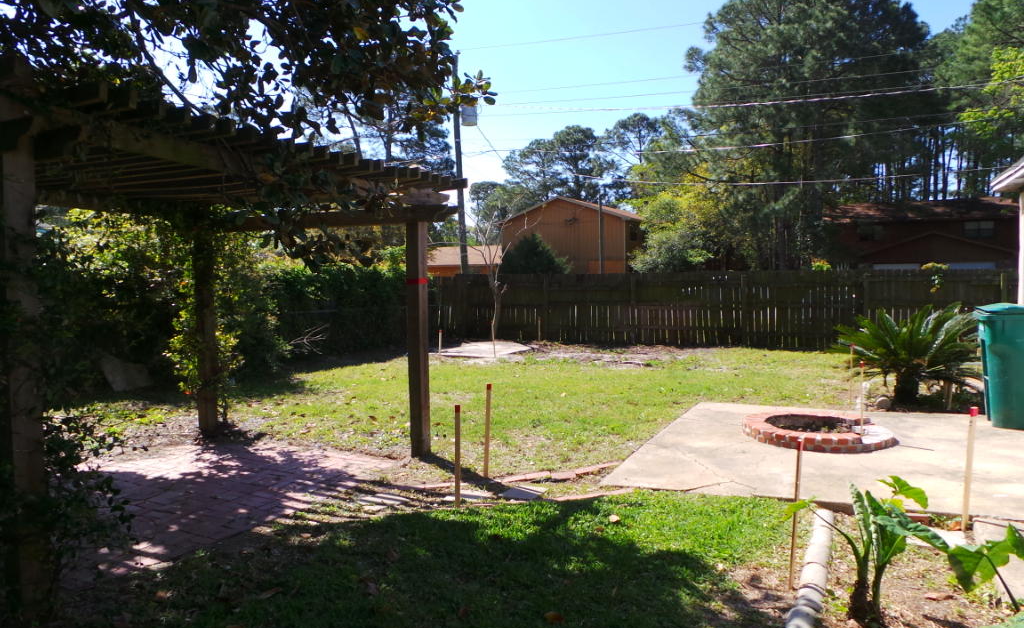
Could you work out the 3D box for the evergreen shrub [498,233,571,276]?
[{"bbox_3d":[0.899,-1.217,24.972,2.800,3.462,2.800,0,2,0],"label":"evergreen shrub"}]

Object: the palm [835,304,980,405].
[{"bbox_3d":[4.418,0.464,7.600,1.520,1.120,1.500,-1,2,0],"label":"palm"}]

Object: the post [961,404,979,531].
[{"bbox_3d":[2.551,0.863,3.800,0.042,0.700,0.030,3,2,11],"label":"post"}]

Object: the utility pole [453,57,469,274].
[{"bbox_3d":[-1.700,-4.141,23.000,0.240,9.400,0.240,-2,2,0],"label":"utility pole"}]

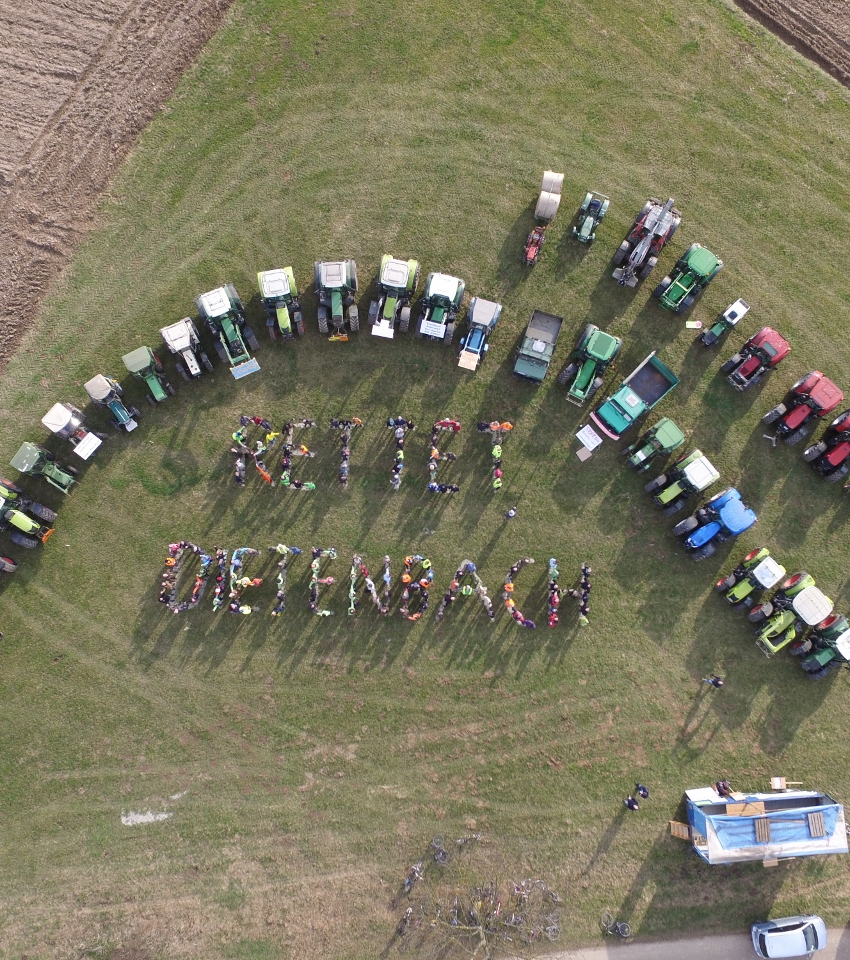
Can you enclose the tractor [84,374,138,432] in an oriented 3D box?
[{"bbox_3d":[-18.271,-4.509,43.291,1.750,2.400,3.750,-38,82,-8],"label":"tractor"}]

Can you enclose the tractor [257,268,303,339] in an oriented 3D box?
[{"bbox_3d":[-8.716,-10.770,44.775,2.170,2.720,4.100,-11,85,-2],"label":"tractor"}]

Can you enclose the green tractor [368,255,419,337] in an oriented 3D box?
[{"bbox_3d":[-1.999,-10.981,44.552,2.600,3.000,5.350,10,79,1],"label":"green tractor"}]

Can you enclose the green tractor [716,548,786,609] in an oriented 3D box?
[{"bbox_3d":[18.598,5.648,41.879,4.150,2.750,2.200,-39,82,-8],"label":"green tractor"}]

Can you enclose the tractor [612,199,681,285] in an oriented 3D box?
[{"bbox_3d":[13.465,-14.509,44.804,2.450,3.000,5.600,30,82,5],"label":"tractor"}]

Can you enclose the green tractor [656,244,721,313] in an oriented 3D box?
[{"bbox_3d":[16.084,-12.295,45.270,2.250,2.800,4.650,38,85,3],"label":"green tractor"}]

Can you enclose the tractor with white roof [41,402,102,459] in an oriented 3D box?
[{"bbox_3d":[-20.415,-2.895,42.887,3.600,2.500,1.800,39,81,6],"label":"tractor with white roof"}]

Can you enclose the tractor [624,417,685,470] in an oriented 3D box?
[{"bbox_3d":[13.730,-2.026,44.433,3.750,2.500,1.850,-37,83,-7],"label":"tractor"}]

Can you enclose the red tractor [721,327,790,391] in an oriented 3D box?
[{"bbox_3d":[20.099,-7.342,44.821,4.700,2.850,2.250,-43,86,-4],"label":"red tractor"}]

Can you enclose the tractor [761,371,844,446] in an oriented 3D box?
[{"bbox_3d":[22.421,-4.187,43.721,5.200,3.000,2.600,-44,83,-8],"label":"tractor"}]

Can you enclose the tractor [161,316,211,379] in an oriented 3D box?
[{"bbox_3d":[-14.229,-7.801,43.877,2.000,2.650,3.800,-26,81,-6],"label":"tractor"}]

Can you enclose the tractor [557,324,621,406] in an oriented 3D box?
[{"bbox_3d":[9.815,-6.826,43.539,2.500,2.900,5.000,27,81,4],"label":"tractor"}]

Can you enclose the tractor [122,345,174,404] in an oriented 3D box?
[{"bbox_3d":[-16.249,-6.139,43.619,1.850,2.450,3.600,-29,81,-6],"label":"tractor"}]

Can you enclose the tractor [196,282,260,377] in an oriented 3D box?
[{"bbox_3d":[-11.897,-9.258,44.909,2.500,3.000,5.550,-24,82,-5],"label":"tractor"}]

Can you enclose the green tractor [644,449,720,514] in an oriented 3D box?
[{"bbox_3d":[15.608,-0.025,44.059,4.150,2.800,2.250,-36,86,-4],"label":"green tractor"}]

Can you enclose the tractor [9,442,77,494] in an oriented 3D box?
[{"bbox_3d":[-22.247,-0.695,43.556,4.050,2.500,1.800,30,81,4],"label":"tractor"}]

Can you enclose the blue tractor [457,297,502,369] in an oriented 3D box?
[{"bbox_3d":[3.214,-9.058,45.406,1.850,2.500,4.300,16,81,2],"label":"blue tractor"}]

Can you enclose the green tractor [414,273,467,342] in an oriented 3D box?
[{"bbox_3d":[0.971,-10.678,44.876,2.270,2.800,4.200,14,84,0],"label":"green tractor"}]

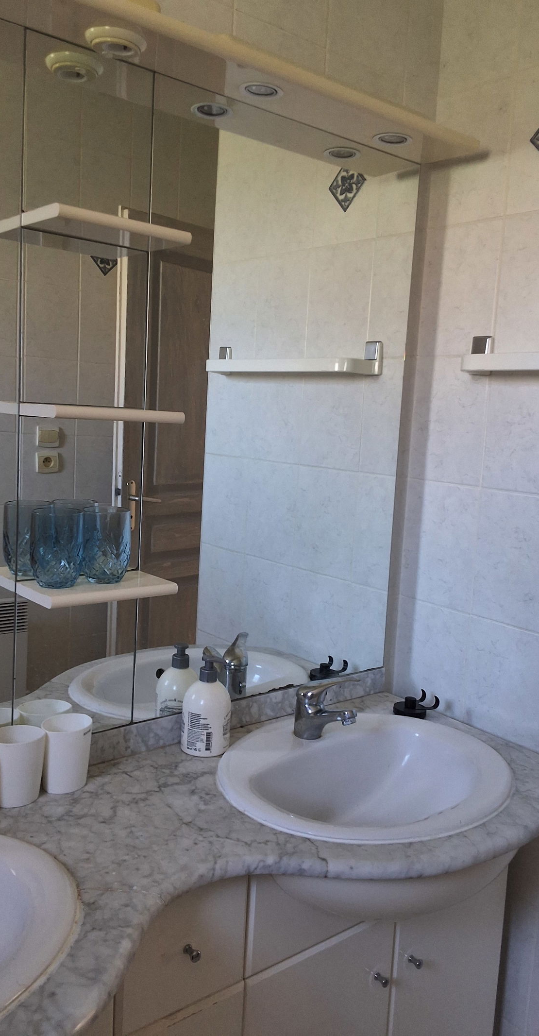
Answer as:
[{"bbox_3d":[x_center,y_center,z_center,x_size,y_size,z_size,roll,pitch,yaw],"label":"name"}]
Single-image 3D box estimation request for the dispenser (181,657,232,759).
[{"bbox_3d":[-0.104,0.310,1.406,0.082,0.157,0.082,3,7,0],"label":"dispenser"}]

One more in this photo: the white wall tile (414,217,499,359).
[{"bbox_3d":[0.371,-0.442,1.628,0.009,0.249,0.182,-3,9,-39],"label":"white wall tile"}]

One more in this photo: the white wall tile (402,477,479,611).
[{"bbox_3d":[0.344,0.055,1.691,0.009,0.249,0.182,-3,9,-39],"label":"white wall tile"}]

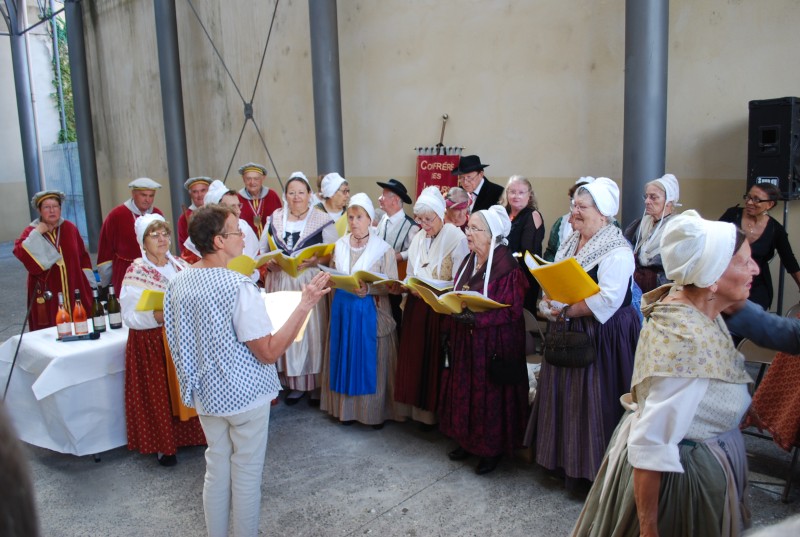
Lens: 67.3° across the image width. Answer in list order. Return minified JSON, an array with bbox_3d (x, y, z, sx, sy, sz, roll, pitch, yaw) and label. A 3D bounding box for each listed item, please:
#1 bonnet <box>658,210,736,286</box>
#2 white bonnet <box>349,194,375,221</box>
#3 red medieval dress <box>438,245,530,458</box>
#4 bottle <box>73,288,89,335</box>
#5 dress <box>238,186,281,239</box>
[{"bbox_3d":[0.859,-0.058,1.730,0.205,0.225,0.180,0,9,12],"label":"bonnet"},{"bbox_3d":[-0.255,-0.404,3.980,0.180,0.200,0.200,4,11,33],"label":"white bonnet"},{"bbox_3d":[0.496,0.478,3.551,0.540,1.250,0.540,-7,10,-33],"label":"red medieval dress"},{"bbox_3d":[-2.162,0.292,4.043,0.087,0.300,0.087,-2,8,0],"label":"bottle"},{"bbox_3d":[-1.250,0.084,5.461,0.620,1.500,0.420,-5,8,-17],"label":"dress"}]

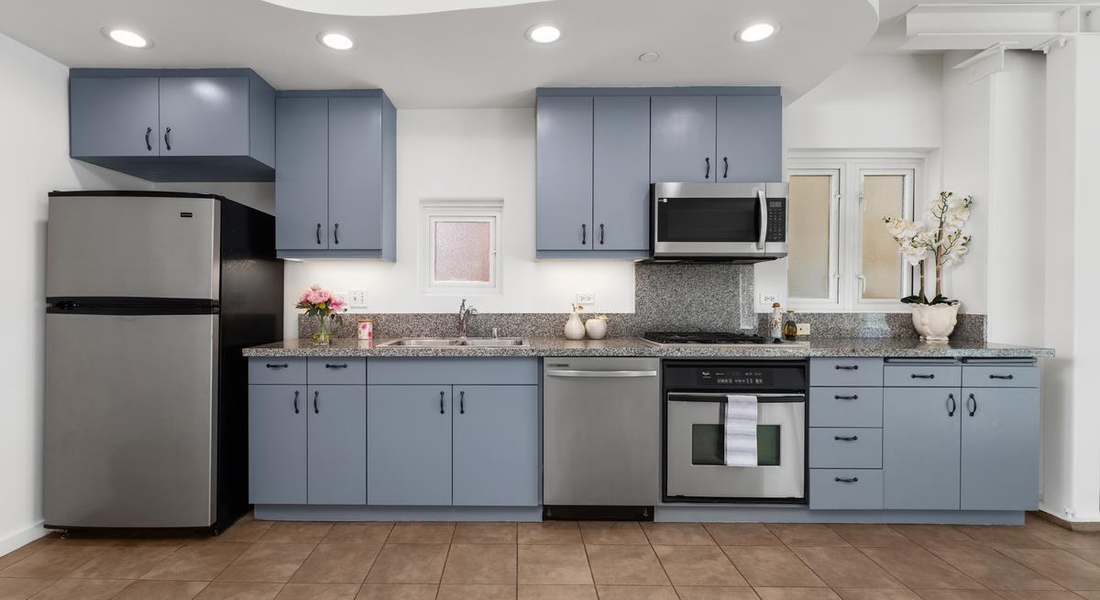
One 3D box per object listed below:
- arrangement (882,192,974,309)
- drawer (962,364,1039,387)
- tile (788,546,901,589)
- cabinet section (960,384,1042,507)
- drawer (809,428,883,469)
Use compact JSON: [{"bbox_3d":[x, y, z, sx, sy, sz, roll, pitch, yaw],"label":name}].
[{"bbox_3d":[2.228,-0.297,2.880,0.460,0.660,0.320,0,1,0],"label":"arrangement"},{"bbox_3d":[2.292,0.387,2.715,0.392,0.112,0.450,0,1,-1],"label":"drawer"},{"bbox_3d":[1.314,1.199,2.185,0.324,0.012,0.333,0,0,-1],"label":"tile"},{"bbox_3d":[2.306,0.759,2.745,0.402,0.630,0.480,0,1,-1],"label":"cabinet section"},{"bbox_3d":[1.507,0.752,2.715,0.373,0.210,0.450,0,1,-1],"label":"drawer"}]

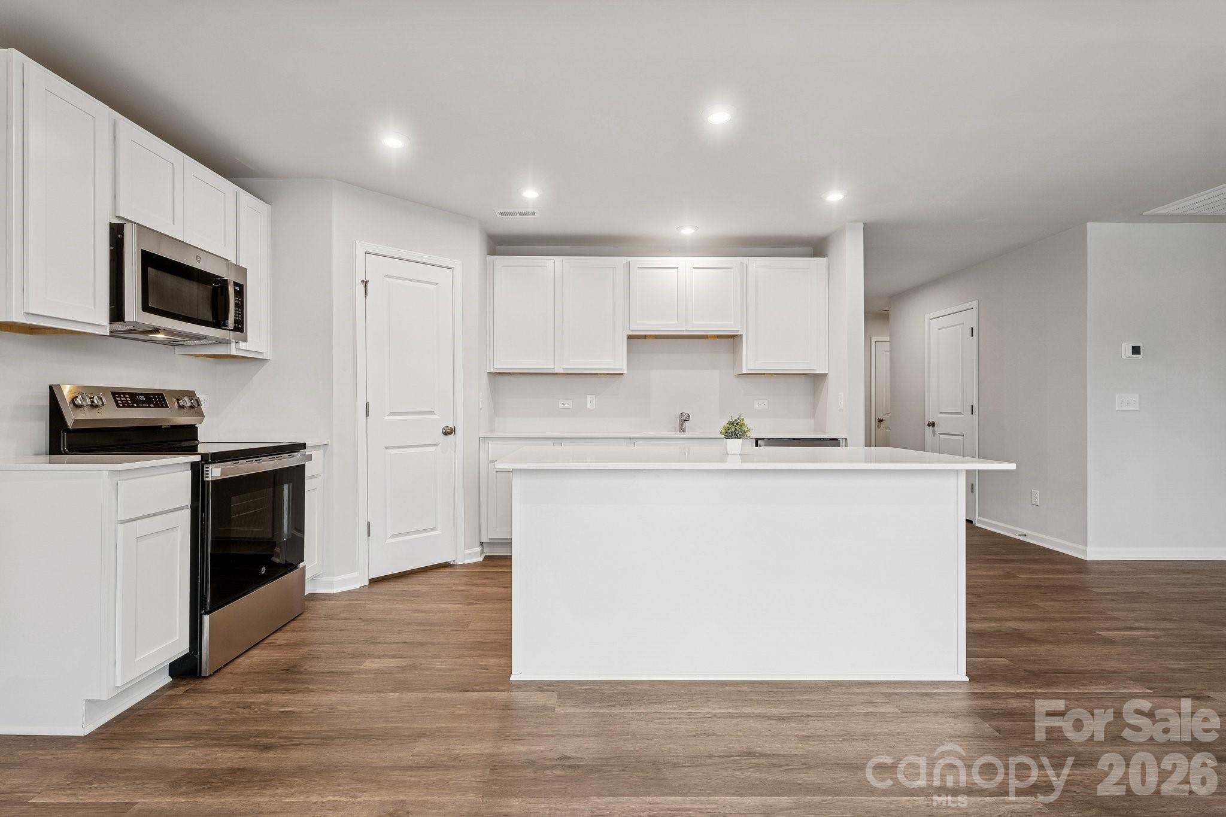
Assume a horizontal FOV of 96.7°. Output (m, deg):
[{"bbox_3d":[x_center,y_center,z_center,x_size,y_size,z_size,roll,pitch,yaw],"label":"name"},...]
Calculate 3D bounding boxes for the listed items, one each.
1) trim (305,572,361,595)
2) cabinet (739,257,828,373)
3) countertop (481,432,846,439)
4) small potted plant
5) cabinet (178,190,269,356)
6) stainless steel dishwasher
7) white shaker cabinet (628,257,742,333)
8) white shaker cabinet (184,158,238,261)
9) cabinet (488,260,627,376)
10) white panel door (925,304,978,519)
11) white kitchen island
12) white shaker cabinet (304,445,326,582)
[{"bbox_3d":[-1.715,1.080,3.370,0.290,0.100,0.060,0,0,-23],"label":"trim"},{"bbox_3d":[1.349,-0.729,4.409,0.674,0.909,0.324,0,0,-1],"label":"cabinet"},{"bbox_3d":[0.362,0.208,4.240,2.659,0.026,0.632,0,0,-1],"label":"countertop"},{"bbox_3d":[0.557,0.115,2.470,0.138,0.187,0.135,0,0,0],"label":"small potted plant"},{"bbox_3d":[-2.200,-0.758,3.085,0.345,0.930,0.335,0,0,0],"label":"cabinet"},{"bbox_3d":[1.385,0.680,4.360,0.610,0.860,0.600,0,0,0],"label":"stainless steel dishwasher"},{"bbox_3d":[0.560,-0.881,4.399,0.906,0.606,0.324,0,0,-1],"label":"white shaker cabinet"},{"bbox_3d":[-2.200,-0.990,2.755,0.345,0.465,0.365,0,0,0],"label":"white shaker cabinet"},{"bbox_3d":[-0.434,-0.732,4.386,1.080,0.906,0.324,0,0,-1],"label":"cabinet"},{"bbox_3d":[3.423,0.048,5.524,0.060,2.102,0.837,0,0,-1],"label":"white panel door"},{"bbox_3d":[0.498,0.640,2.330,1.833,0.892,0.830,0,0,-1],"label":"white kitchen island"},{"bbox_3d":[-1.989,0.630,3.055,0.627,0.843,0.299,0,0,-1],"label":"white shaker cabinet"}]

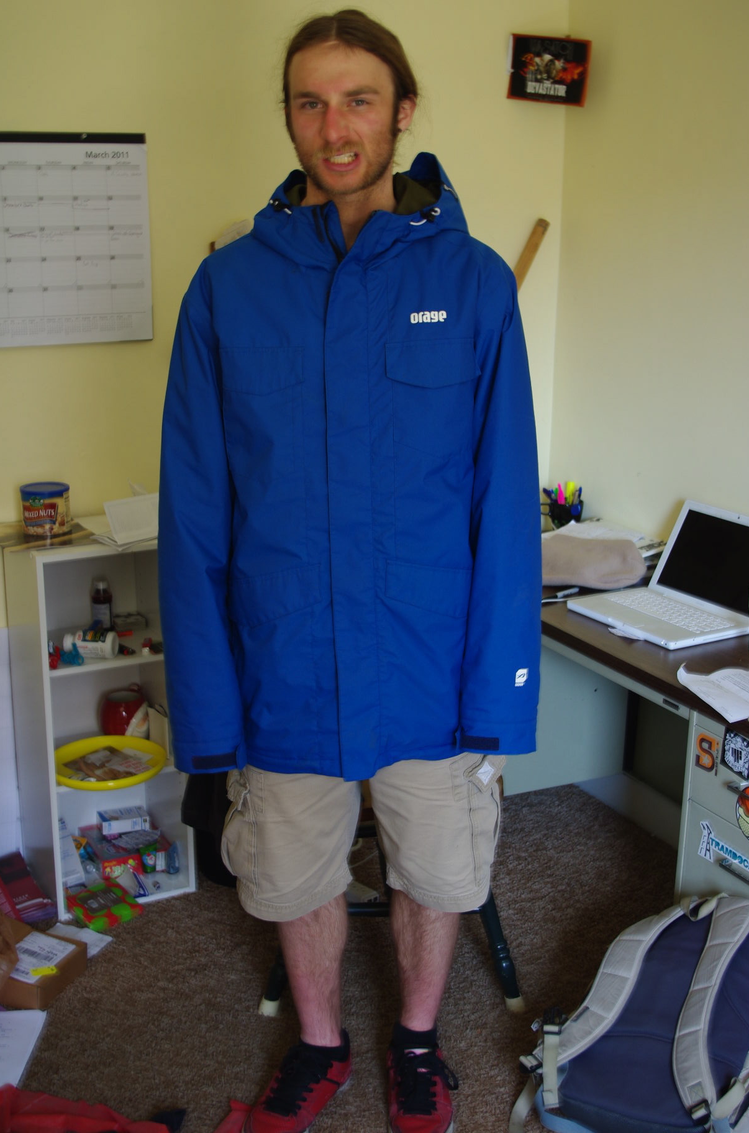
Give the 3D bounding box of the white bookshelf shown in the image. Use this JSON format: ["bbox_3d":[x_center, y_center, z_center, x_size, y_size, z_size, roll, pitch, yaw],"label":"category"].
[{"bbox_3d":[-0.625,0.333,3.307,0.326,0.851,0.283,-8,18,-27],"label":"white bookshelf"}]

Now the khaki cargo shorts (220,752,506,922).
[{"bbox_3d":[-0.022,0.300,2.433,0.475,0.550,0.290,0,16,0],"label":"khaki cargo shorts"}]

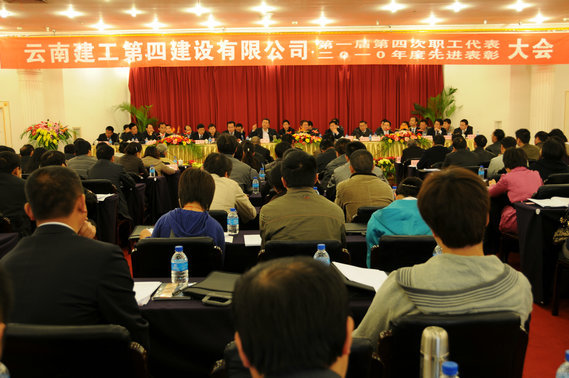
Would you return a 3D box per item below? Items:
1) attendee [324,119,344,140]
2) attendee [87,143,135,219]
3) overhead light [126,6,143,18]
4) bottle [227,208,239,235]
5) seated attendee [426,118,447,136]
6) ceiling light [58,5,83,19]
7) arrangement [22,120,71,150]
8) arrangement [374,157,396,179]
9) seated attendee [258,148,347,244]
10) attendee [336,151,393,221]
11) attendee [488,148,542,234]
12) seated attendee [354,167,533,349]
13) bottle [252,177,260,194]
[{"bbox_3d":[1.132,-0.939,13.769,0.520,1.200,0.650,-1,7,0],"label":"attendee"},{"bbox_3d":[-1.945,0.125,6.961,0.500,1.290,0.750,0,6,5],"label":"attendee"},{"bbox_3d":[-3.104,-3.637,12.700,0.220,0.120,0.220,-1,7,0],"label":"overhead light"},{"bbox_3d":[-0.321,0.199,3.800,0.068,0.162,0.068,-1,6,0],"label":"bottle"},{"bbox_3d":[3.435,-0.951,13.769,0.520,1.200,0.650,0,7,10],"label":"seated attendee"},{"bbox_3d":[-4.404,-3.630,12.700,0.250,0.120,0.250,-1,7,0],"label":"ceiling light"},{"bbox_3d":[-4.484,-0.970,11.600,0.900,0.620,0.720,0,6,0],"label":"arrangement"},{"bbox_3d":[1.959,-0.400,12.000,0.500,0.480,0.450,-1,7,0],"label":"arrangement"},{"bbox_3d":[0.098,0.438,3.358,0.480,1.300,0.750,-1,6,0],"label":"seated attendee"},{"bbox_3d":[0.600,0.318,4.620,0.500,1.220,0.700,-1,7,0],"label":"attendee"},{"bbox_3d":[1.959,0.235,5.564,0.500,1.200,0.750,-4,6,-28],"label":"attendee"},{"bbox_3d":[0.438,0.546,2.038,0.550,1.260,0.780,-2,6,-11],"label":"seated attendee"},{"bbox_3d":[-0.267,-0.031,5.880,0.066,0.157,0.066,0,6,0],"label":"bottle"}]

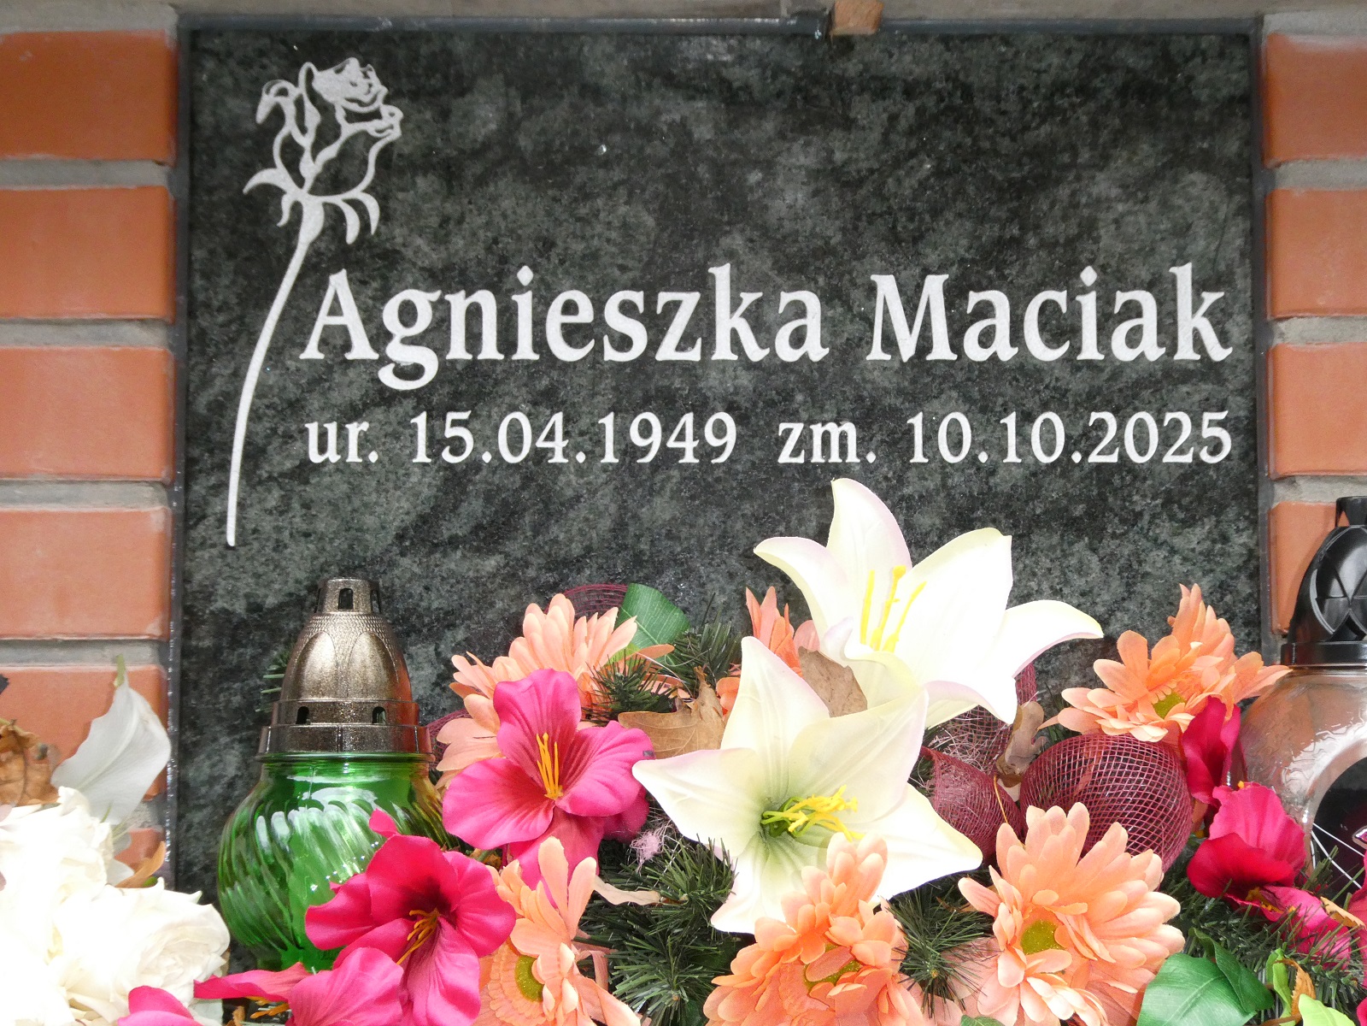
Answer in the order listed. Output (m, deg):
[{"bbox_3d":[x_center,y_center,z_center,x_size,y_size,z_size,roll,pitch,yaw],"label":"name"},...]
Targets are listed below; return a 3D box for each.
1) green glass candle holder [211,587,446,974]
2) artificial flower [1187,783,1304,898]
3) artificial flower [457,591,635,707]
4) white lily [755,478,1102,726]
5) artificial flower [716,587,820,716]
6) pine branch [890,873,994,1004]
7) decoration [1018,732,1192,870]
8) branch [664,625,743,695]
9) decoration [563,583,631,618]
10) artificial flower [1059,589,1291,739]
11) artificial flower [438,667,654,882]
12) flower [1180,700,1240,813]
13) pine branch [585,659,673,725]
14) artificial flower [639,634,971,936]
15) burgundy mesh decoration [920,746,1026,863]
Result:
[{"bbox_3d":[-0.153,0.121,1.160,0.114,0.184,0.114,0,-4,0],"label":"green glass candle holder"},{"bbox_3d":[0.239,0.141,1.085,0.052,0.052,0.045,1,-4,-11],"label":"artificial flower"},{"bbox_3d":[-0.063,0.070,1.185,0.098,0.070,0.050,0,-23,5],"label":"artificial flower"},{"bbox_3d":[0.105,0.039,1.110,0.148,0.108,0.110,0,-4,-6],"label":"white lily"},{"bbox_3d":[0.041,0.066,1.205,0.058,0.064,0.045,0,-21,0],"label":"artificial flower"},{"bbox_3d":[0.105,0.174,1.050,0.045,0.054,0.050,0,-4,0],"label":"pine branch"},{"bbox_3d":[0.180,0.125,1.095,0.073,0.062,0.058,0,-4,0],"label":"decoration"},{"bbox_3d":[0.009,0.067,1.200,0.038,0.038,0.040,0,-3,0],"label":"branch"},{"bbox_3d":[-0.041,0.045,1.215,0.042,0.030,0.032,0,-3,0],"label":"decoration"},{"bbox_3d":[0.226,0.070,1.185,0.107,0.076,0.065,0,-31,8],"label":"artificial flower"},{"bbox_3d":[-0.058,0.112,1.090,0.088,0.090,0.055,0,-24,0],"label":"artificial flower"},{"bbox_3d":[0.238,0.109,1.160,0.030,0.052,0.040,0,-8,-5],"label":"flower"},{"bbox_3d":[-0.025,0.082,1.170,0.042,0.034,0.042,0,-3,0],"label":"pine branch"},{"bbox_3d":[0.051,0.113,1.060,0.142,0.124,0.075,1,-12,-15],"label":"artificial flower"},{"bbox_3d":[0.129,0.131,1.155,0.052,0.054,0.045,0,-3,0],"label":"burgundy mesh decoration"}]

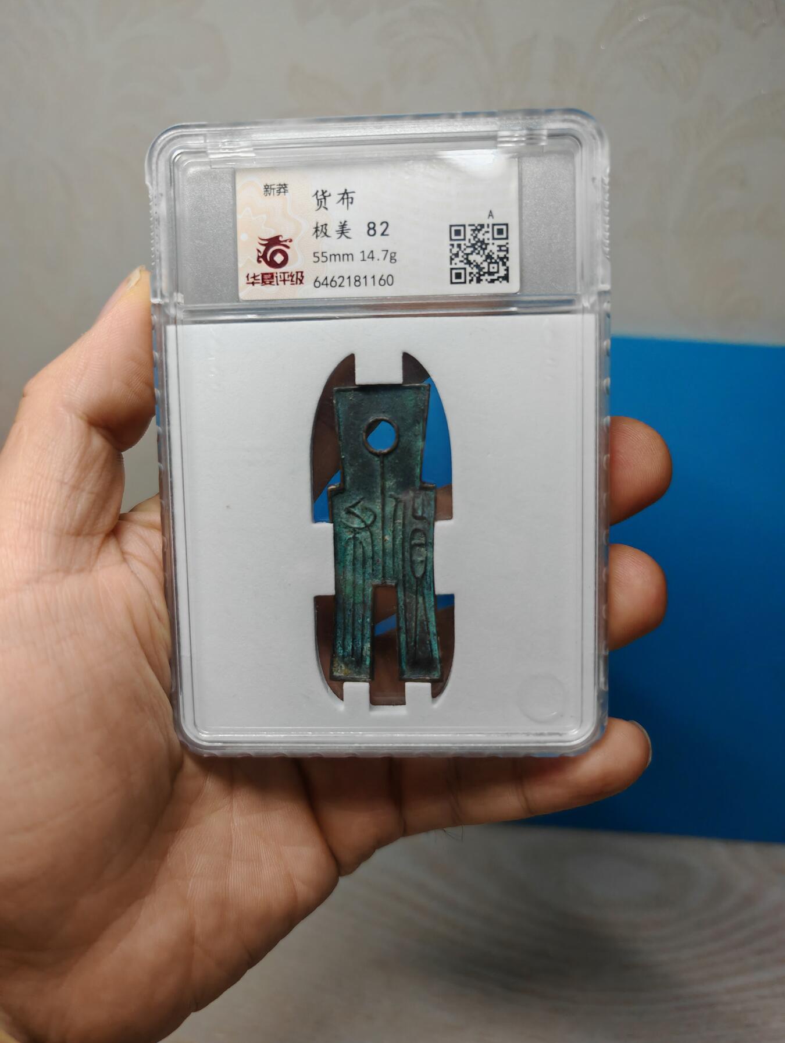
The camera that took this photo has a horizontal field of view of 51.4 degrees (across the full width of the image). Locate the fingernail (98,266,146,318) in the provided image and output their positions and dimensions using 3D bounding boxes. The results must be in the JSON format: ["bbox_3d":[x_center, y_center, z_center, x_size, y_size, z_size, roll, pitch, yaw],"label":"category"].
[{"bbox_3d":[-0.050,-0.042,0.150,0.004,0.013,0.012,41,0,-12],"label":"fingernail"}]

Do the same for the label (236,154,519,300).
[{"bbox_3d":[-0.003,-0.052,0.145,0.050,0.024,0.001,-1,6,3],"label":"label"}]

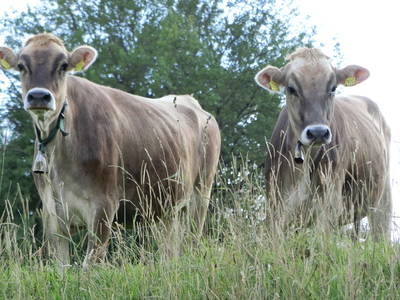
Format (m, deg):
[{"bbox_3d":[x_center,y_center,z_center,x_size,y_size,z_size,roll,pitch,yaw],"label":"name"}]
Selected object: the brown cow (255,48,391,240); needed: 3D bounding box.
[{"bbox_3d":[0.680,0.210,17.700,0.570,1.390,1.980,-1,-2,14],"label":"brown cow"}]

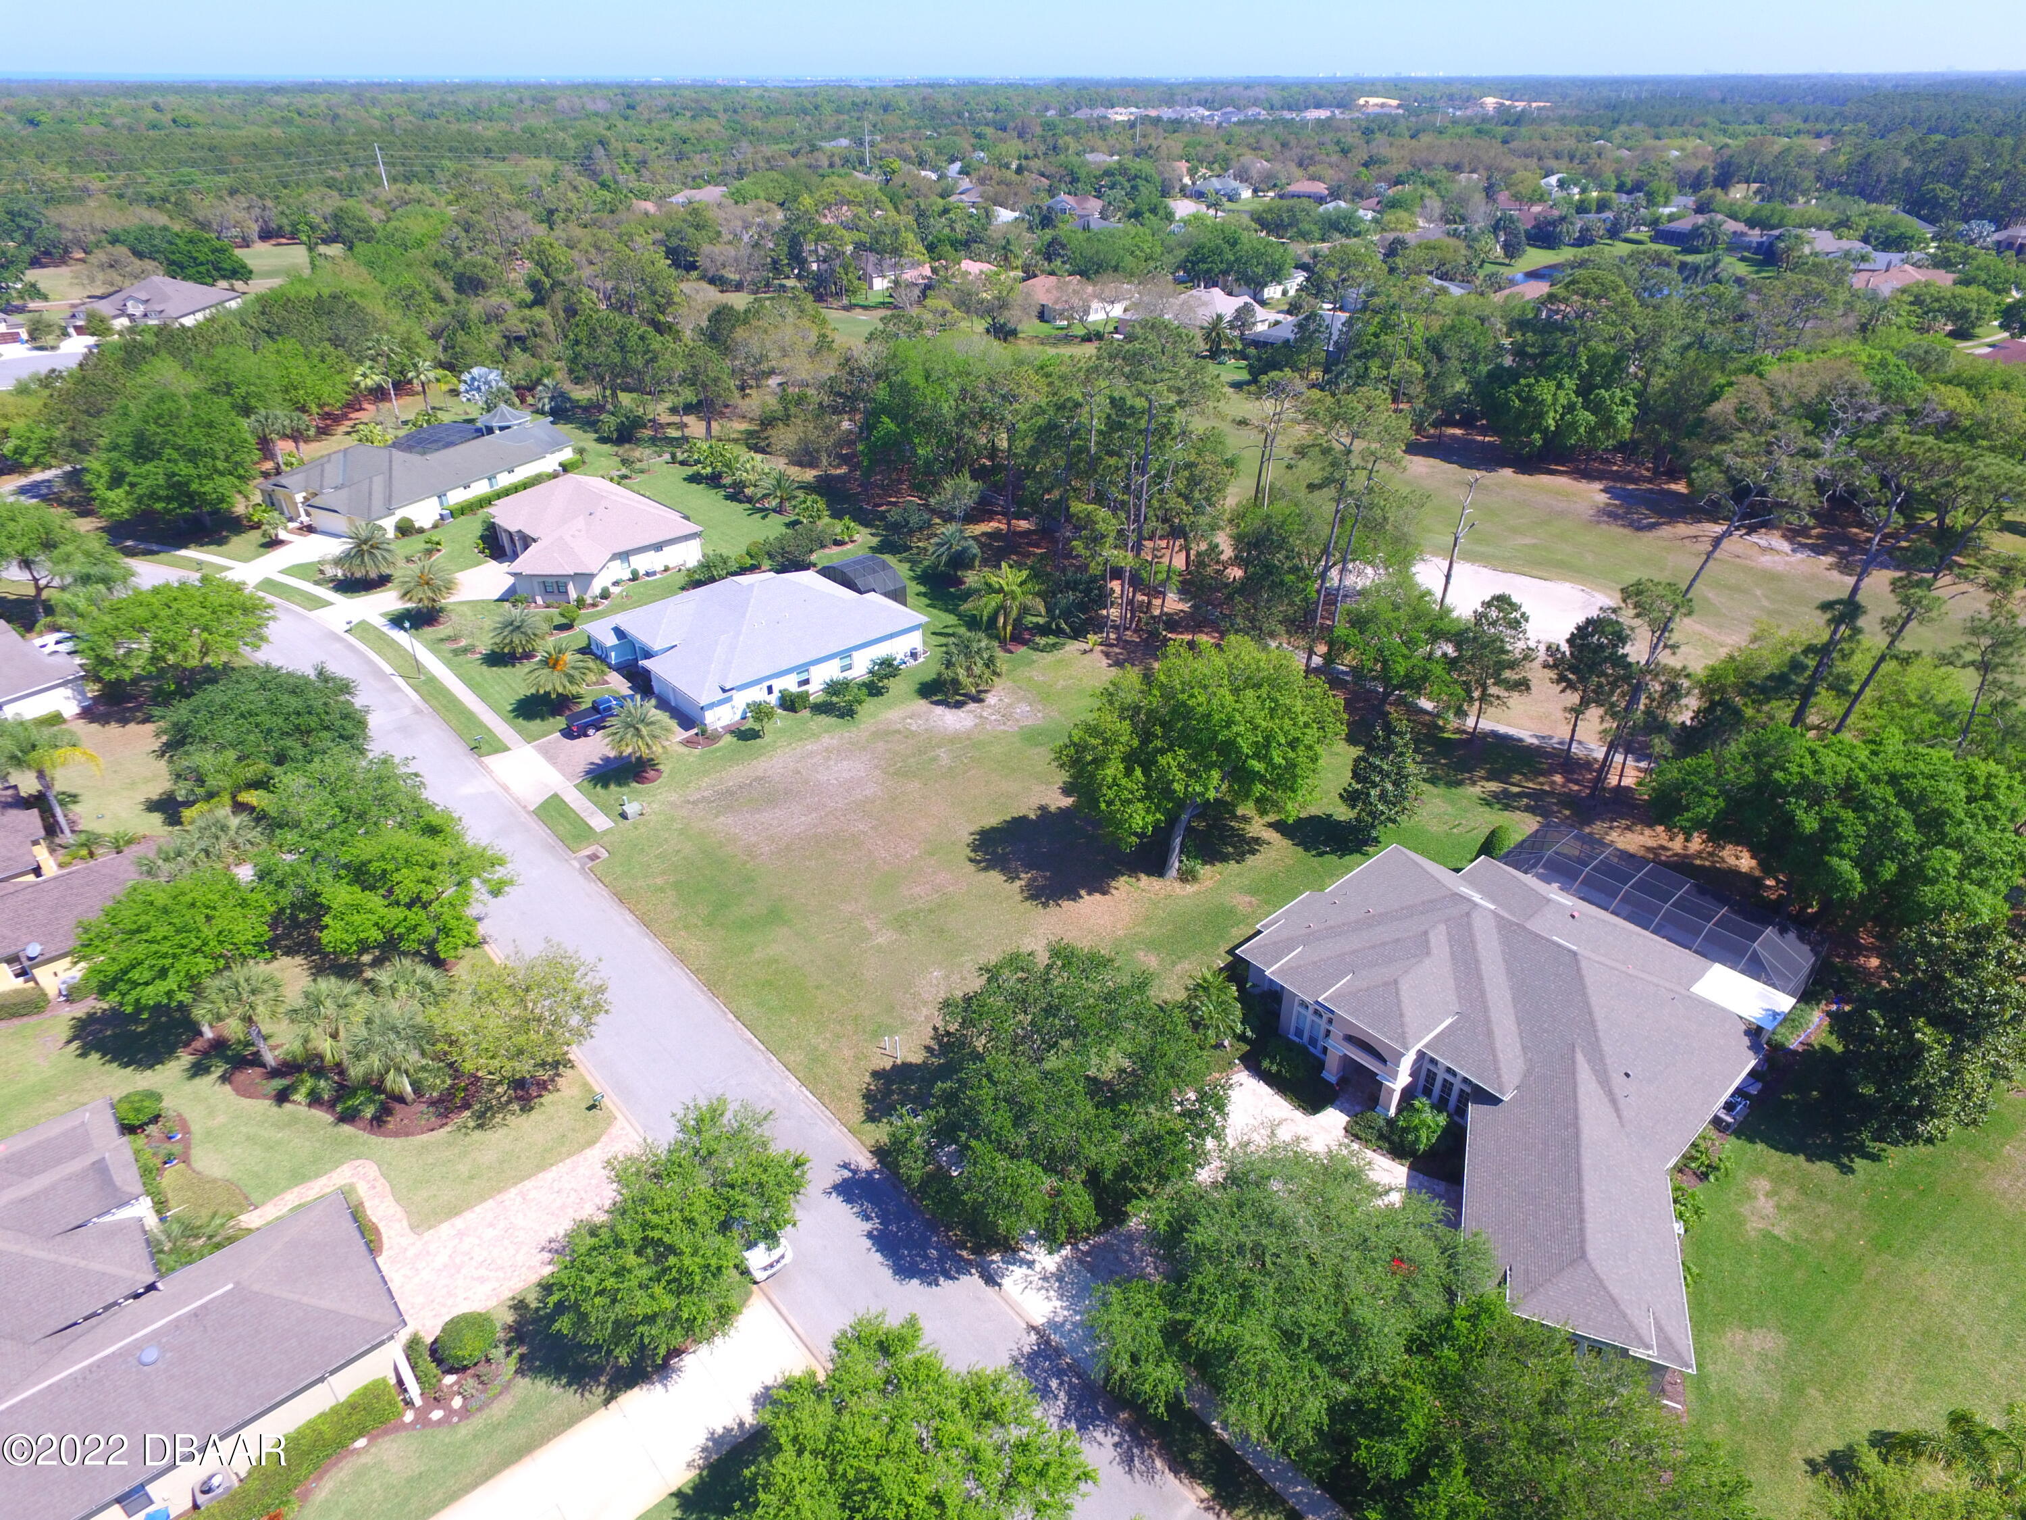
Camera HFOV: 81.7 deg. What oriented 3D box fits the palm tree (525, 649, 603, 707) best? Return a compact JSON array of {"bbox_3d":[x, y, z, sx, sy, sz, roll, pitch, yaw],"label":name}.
[{"bbox_3d":[-35.559,-6.129,92.445,6.000,5.100,6.000,0,30,0],"label":"palm tree"}]

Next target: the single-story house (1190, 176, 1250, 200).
[{"bbox_3d":[83.248,-231.408,474.184,22.000,6.800,19.000,16,34,25],"label":"single-story house"}]

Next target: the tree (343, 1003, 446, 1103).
[{"bbox_3d":[-30.899,15.301,59.222,4.500,5.700,4.500,0,30,0],"label":"tree"}]

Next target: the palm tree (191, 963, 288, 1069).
[{"bbox_3d":[-39.715,13.855,61.095,4.200,6.300,4.200,0,30,0],"label":"palm tree"}]

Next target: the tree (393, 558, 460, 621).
[{"bbox_3d":[-54.030,-15.430,107.762,5.800,5.700,5.800,0,30,0],"label":"tree"}]

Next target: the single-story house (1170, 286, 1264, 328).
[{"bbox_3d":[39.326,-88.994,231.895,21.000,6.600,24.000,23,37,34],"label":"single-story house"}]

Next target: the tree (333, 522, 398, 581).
[{"bbox_3d":[-66.298,-21.045,120.434,5.700,6.500,5.700,0,30,0],"label":"tree"}]

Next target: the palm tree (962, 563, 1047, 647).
[{"bbox_3d":[-0.719,-13.853,106.978,7.200,7.700,7.400,0,30,0],"label":"palm tree"}]

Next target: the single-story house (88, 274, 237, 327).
[{"bbox_3d":[-178.285,-95.383,243.076,21.664,8.300,28.354,-3,30,-5],"label":"single-story house"}]

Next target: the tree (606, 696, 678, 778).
[{"bbox_3d":[-27.451,-1.413,87.241,5.100,6.200,5.100,0,30,0],"label":"tree"}]

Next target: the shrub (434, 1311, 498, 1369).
[{"bbox_3d":[-22.520,23.948,48.327,2.300,1.850,2.300,0,30,0],"label":"shrub"}]

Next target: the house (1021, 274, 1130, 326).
[{"bbox_3d":[10.997,-99.409,250.268,21.000,7.000,21.000,-21,36,-31],"label":"house"}]

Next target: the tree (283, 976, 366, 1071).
[{"bbox_3d":[-33.689,13.445,58.552,4.300,6.200,4.300,-21,36,-32],"label":"tree"}]

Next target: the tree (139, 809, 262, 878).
[{"bbox_3d":[-48.187,6.535,70.221,6.000,5.800,7.000,27,40,38],"label":"tree"}]

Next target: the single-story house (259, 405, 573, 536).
[{"bbox_3d":[-71.327,-36.478,143.184,21.600,6.200,35.800,13,33,21],"label":"single-story house"}]

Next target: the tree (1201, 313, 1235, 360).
[{"bbox_3d":[36.055,-74.066,205.287,5.600,7.800,5.600,0,30,0],"label":"tree"}]

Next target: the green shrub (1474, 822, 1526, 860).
[{"bbox_3d":[30.897,5.428,74.682,2.700,3.400,2.700,14,33,23],"label":"green shrub"}]

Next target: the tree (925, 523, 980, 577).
[{"bbox_3d":[-5.852,-20.178,115.931,5.500,6.100,5.500,-2,30,-3],"label":"tree"}]

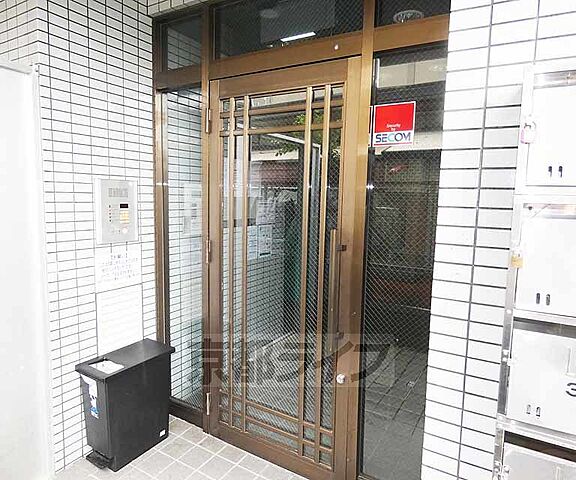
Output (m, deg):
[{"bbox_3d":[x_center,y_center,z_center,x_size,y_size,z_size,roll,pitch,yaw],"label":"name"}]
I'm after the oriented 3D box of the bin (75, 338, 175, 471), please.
[{"bbox_3d":[-0.922,0.952,2.030,0.275,0.565,0.437,5,8,32],"label":"bin"}]

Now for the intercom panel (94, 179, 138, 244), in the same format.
[{"bbox_3d":[-0.987,-0.163,2.020,0.030,0.364,0.248,6,8,33],"label":"intercom panel"}]

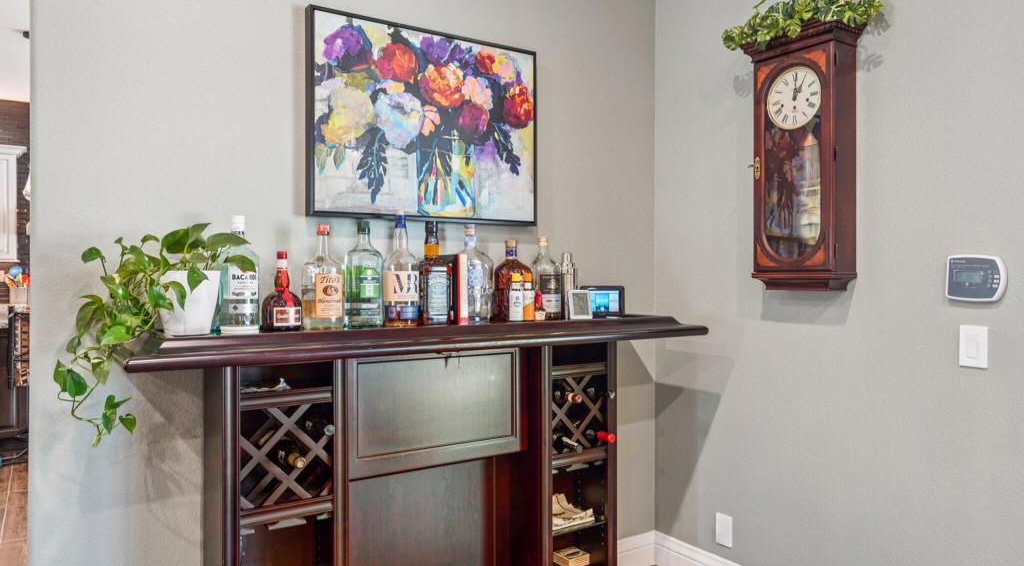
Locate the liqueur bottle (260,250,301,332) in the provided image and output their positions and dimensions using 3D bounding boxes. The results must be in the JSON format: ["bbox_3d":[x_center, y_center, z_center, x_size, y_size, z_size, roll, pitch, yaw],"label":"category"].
[{"bbox_3d":[-0.623,0.021,1.847,0.105,0.216,0.105,0,0,-34],"label":"liqueur bottle"}]

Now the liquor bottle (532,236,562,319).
[{"bbox_3d":[0.119,-0.018,2.350,0.106,0.288,0.103,0,0,0],"label":"liquor bottle"}]

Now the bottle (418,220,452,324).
[{"bbox_3d":[-0.235,-0.029,2.120,0.100,0.319,0.098,0,0,-19],"label":"bottle"}]

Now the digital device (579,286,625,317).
[{"bbox_3d":[0.336,0.073,2.535,0.193,0.112,0.055,0,0,-25],"label":"digital device"}]

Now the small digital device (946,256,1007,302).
[{"bbox_3d":[1.297,-0.014,1.908,0.032,0.129,0.149,0,0,-34],"label":"small digital device"}]

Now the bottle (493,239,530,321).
[{"bbox_3d":[0.002,-0.013,2.286,0.123,0.278,0.106,0,0,-34],"label":"bottle"}]

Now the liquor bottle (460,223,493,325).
[{"bbox_3d":[-0.129,-0.030,2.150,0.113,0.314,0.103,0,0,-34],"label":"liquor bottle"}]

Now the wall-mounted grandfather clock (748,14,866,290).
[{"bbox_3d":[0.963,-0.392,2.267,0.187,0.830,0.338,0,0,-34],"label":"wall-mounted grandfather clock"}]

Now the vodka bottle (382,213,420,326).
[{"bbox_3d":[-0.332,-0.041,2.057,0.112,0.337,0.112,0,0,0],"label":"vodka bottle"}]

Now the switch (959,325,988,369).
[{"bbox_3d":[1.283,0.178,1.899,0.010,0.116,0.071,0,0,-34],"label":"switch"}]

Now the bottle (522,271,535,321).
[{"bbox_3d":[0.055,0.046,2.305,0.046,0.160,0.046,0,0,0],"label":"bottle"}]

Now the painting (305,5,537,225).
[{"bbox_3d":[-0.268,-0.520,2.284,0.832,0.631,0.049,0,0,-34],"label":"painting"}]

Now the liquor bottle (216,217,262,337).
[{"bbox_3d":[-0.720,-0.022,1.805,0.101,0.310,0.101,0,0,-34],"label":"liquor bottle"}]

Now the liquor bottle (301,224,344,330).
[{"bbox_3d":[-0.535,-0.017,1.935,0.112,0.297,0.112,0,0,-34],"label":"liquor bottle"}]

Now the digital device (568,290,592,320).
[{"bbox_3d":[0.234,0.079,2.371,0.087,0.100,0.026,0,-8,-27],"label":"digital device"}]

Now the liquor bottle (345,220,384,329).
[{"bbox_3d":[-0.435,-0.025,2.016,0.109,0.312,0.107,0,0,-29],"label":"liquor bottle"}]

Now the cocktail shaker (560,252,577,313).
[{"bbox_3d":[0.195,0.013,2.355,0.069,0.232,0.069,0,0,0],"label":"cocktail shaker"}]

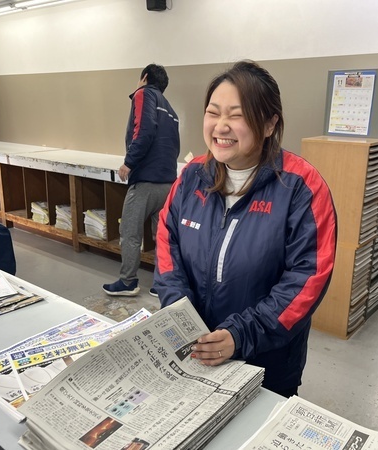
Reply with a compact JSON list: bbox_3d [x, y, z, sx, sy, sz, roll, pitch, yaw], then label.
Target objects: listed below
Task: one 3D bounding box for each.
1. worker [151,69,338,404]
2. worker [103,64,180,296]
[{"bbox_3d":[0.127,0.388,1.257,0.520,1.610,0.410,10,18,32],"label":"worker"},{"bbox_3d":[-0.336,-0.276,3.396,0.500,1.730,0.500,6,17,20],"label":"worker"}]

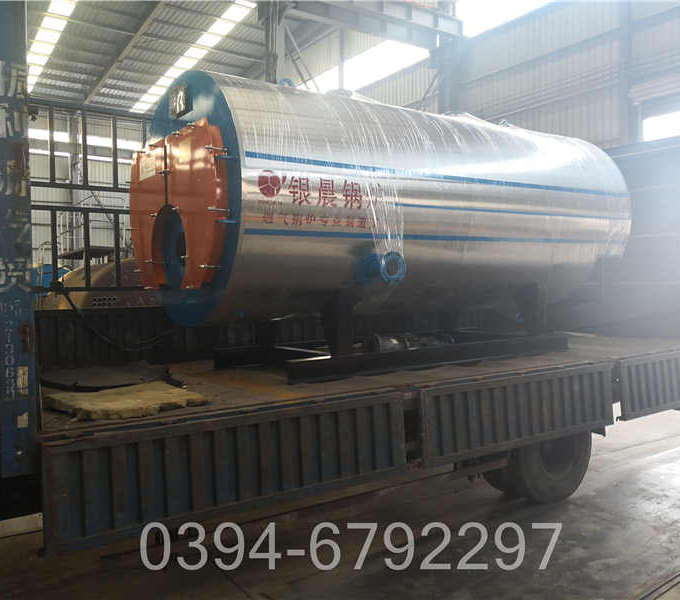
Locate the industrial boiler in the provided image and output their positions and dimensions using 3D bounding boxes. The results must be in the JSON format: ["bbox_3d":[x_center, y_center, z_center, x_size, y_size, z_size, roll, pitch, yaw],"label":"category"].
[{"bbox_3d":[0.567,-0.762,5.505,4.354,1.813,1.813,-2,1,-35],"label":"industrial boiler"}]

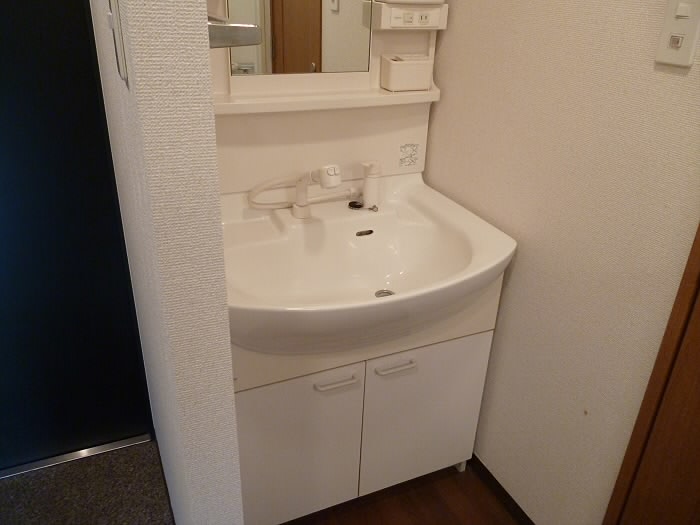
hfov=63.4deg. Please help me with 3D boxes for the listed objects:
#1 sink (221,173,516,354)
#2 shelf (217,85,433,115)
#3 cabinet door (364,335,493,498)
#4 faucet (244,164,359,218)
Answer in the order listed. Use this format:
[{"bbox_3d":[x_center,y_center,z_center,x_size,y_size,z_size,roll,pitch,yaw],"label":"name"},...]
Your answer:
[{"bbox_3d":[-0.004,-0.005,1.354,0.760,0.202,0.591,-10,28,-22],"label":"sink"},{"bbox_3d":[-0.115,-0.418,1.454,0.746,0.029,0.116,-10,28,-22],"label":"shelf"},{"bbox_3d":[0.197,0.404,1.521,0.370,0.449,0.022,-10,28,-22],"label":"cabinet door"},{"bbox_3d":[-0.090,-0.190,1.429,0.295,0.143,0.187,-15,31,-31],"label":"faucet"}]

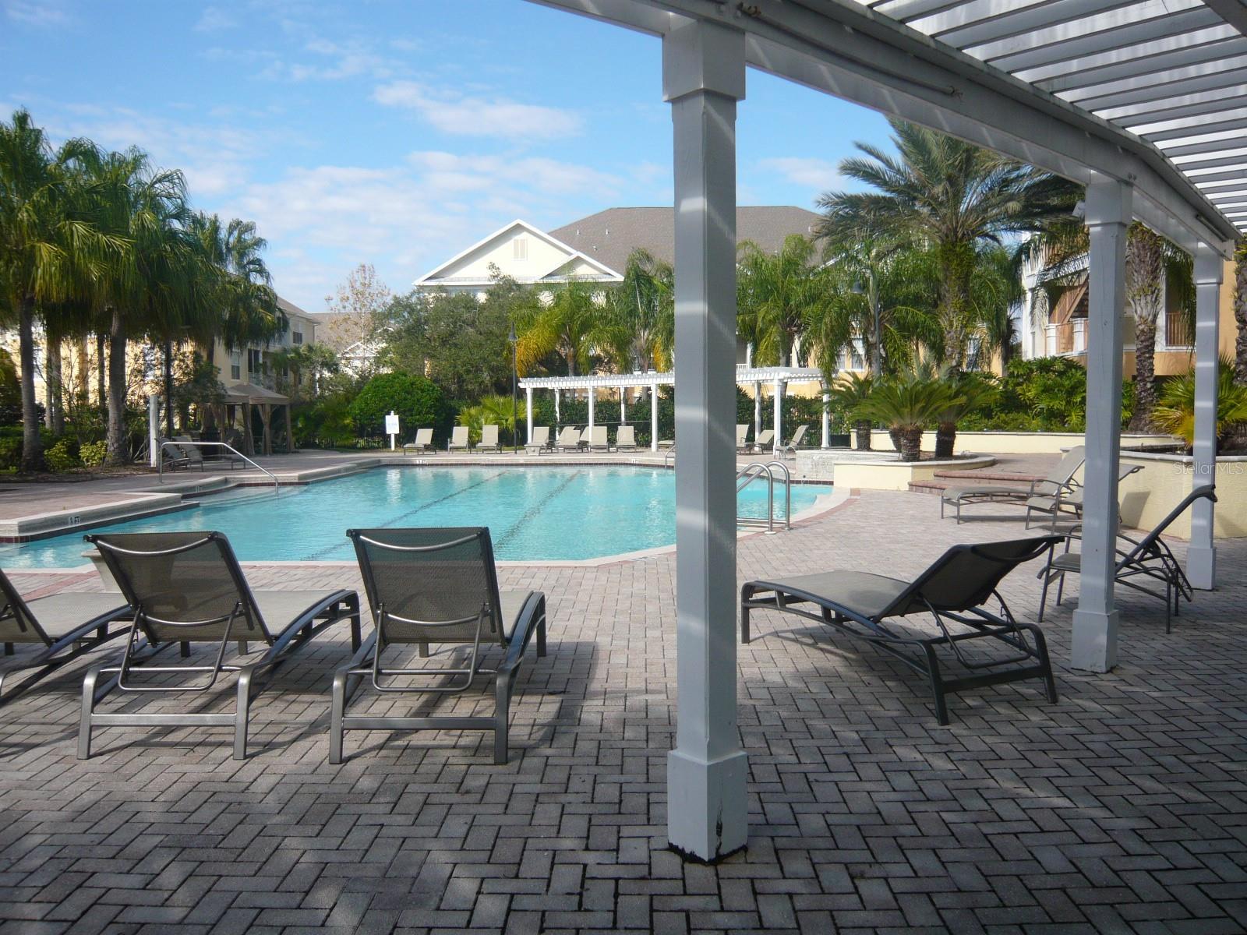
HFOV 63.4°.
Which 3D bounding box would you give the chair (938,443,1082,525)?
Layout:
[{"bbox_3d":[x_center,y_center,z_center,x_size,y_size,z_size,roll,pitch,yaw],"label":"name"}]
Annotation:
[{"bbox_3d":[4.918,0.201,12.581,1.740,0.930,0.650,0,3,0],"label":"chair"}]

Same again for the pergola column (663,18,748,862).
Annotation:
[{"bbox_3d":[0.262,-0.057,3.194,0.178,2.573,0.178,-3,4,-40],"label":"pergola column"}]

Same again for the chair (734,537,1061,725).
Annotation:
[{"bbox_3d":[1.389,0.686,5.418,0.715,0.820,1.810,-2,4,-25],"label":"chair"}]

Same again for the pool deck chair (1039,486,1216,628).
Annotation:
[{"bbox_3d":[3.316,0.547,6.646,1.030,0.930,0.670,2,4,32],"label":"pool deck chair"}]

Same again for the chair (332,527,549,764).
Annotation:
[{"bbox_3d":[-0.823,0.672,4.920,0.715,0.940,1.800,0,3,0],"label":"chair"}]

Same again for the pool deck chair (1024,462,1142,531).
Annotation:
[{"bbox_3d":[5.188,0.347,11.366,1.060,0.770,0.670,-1,3,-1],"label":"pool deck chair"}]

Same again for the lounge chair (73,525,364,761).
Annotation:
[{"bbox_3d":[-1.891,0.677,4.994,0.710,0.940,1.820,0,3,0],"label":"lounge chair"}]

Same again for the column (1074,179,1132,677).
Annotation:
[{"bbox_3d":[2.551,-0.199,5.388,0.178,2.573,0.178,2,4,38],"label":"column"}]

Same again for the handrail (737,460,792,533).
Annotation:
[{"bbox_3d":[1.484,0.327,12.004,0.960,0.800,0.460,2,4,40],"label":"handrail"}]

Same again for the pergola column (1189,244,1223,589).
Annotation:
[{"bbox_3d":[4.500,-0.351,7.811,0.178,2.573,0.178,2,4,38],"label":"pergola column"}]

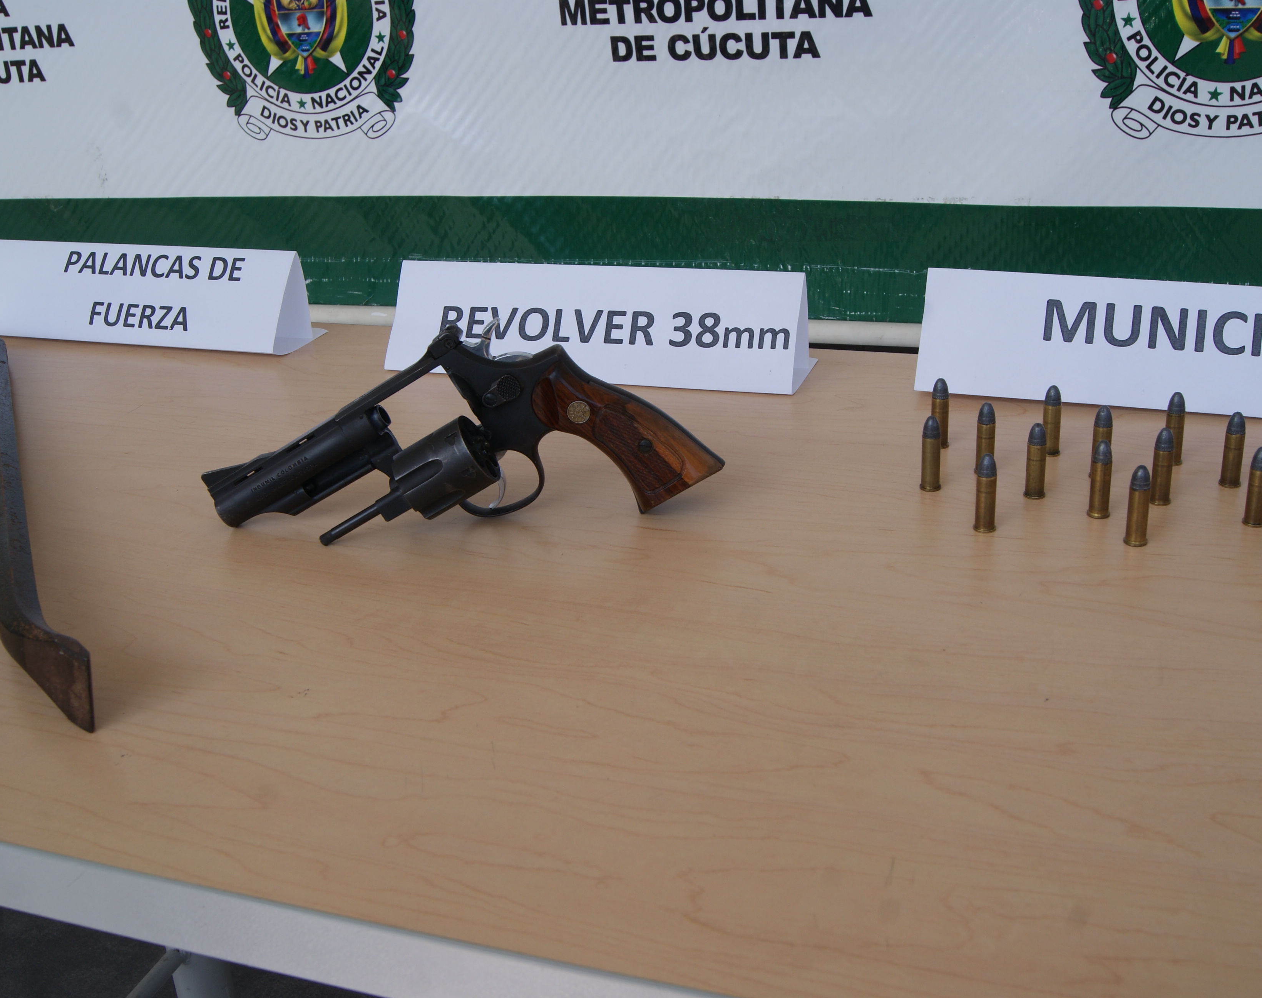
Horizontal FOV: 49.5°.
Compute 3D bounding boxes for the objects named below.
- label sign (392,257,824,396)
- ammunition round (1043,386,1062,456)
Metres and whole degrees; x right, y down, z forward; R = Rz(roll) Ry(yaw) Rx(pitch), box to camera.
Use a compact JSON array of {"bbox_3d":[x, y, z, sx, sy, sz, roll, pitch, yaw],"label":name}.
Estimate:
[{"bbox_3d":[-0.025,-0.121,0.914,0.283,0.066,0.070,5,26,20],"label":"label sign"},{"bbox_3d":[0.226,-0.042,0.733,0.011,0.039,0.011,5,26,19],"label":"ammunition round"}]

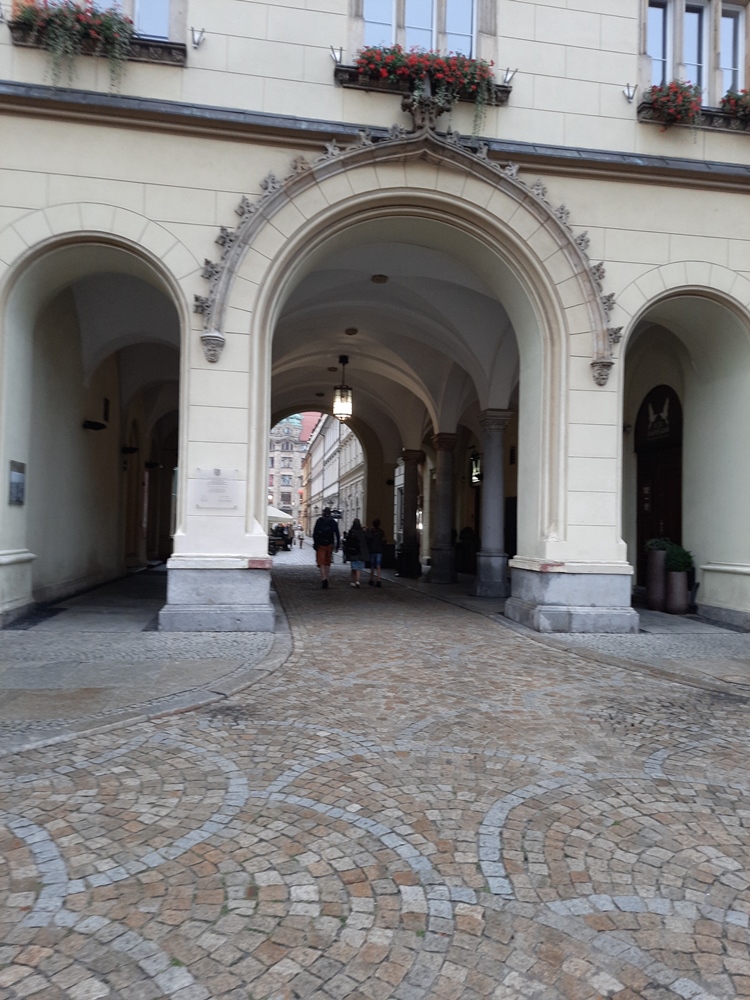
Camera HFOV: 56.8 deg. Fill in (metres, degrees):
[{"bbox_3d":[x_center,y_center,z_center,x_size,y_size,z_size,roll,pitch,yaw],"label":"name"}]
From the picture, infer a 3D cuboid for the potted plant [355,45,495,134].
[{"bbox_3d":[0.695,-5.717,9.719,1.950,1.000,0.480,2,-1,-9],"label":"potted plant"}]

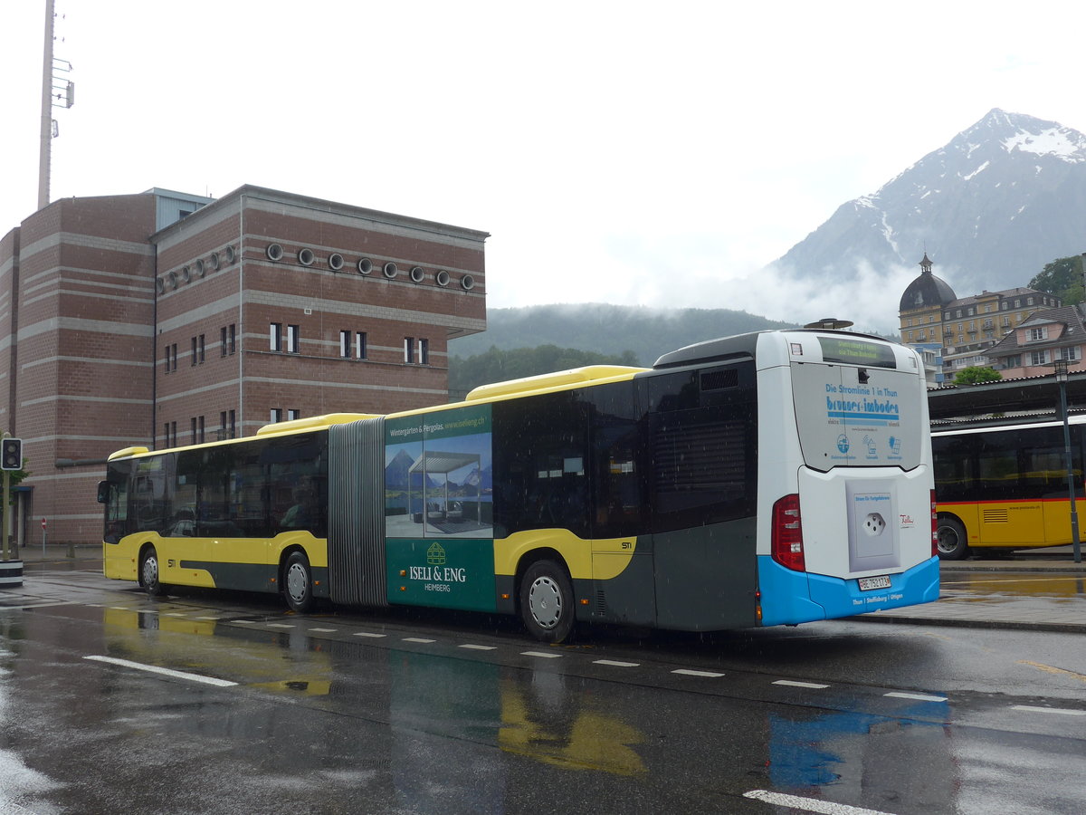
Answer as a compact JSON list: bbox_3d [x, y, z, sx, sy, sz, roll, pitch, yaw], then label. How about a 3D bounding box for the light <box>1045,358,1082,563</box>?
[{"bbox_3d":[10.090,1.000,20.400,0.740,3.920,0.740,-1,-6,0],"label":"light"}]

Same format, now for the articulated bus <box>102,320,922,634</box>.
[{"bbox_3d":[-2.684,1.622,16.896,2.630,3.080,18.188,4,-8,-40],"label":"articulated bus"}]

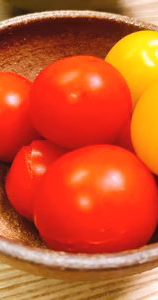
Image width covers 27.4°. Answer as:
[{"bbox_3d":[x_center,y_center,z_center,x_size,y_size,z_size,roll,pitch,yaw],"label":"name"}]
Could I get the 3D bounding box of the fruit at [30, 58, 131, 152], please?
[{"bbox_3d":[0.000,-0.014,0.098,0.030,0.028,0.029,4,52,0],"label":"fruit"}]

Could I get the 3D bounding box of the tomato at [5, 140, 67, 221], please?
[{"bbox_3d":[-0.012,0.010,0.103,0.024,0.025,0.024,4,52,0],"label":"tomato"}]

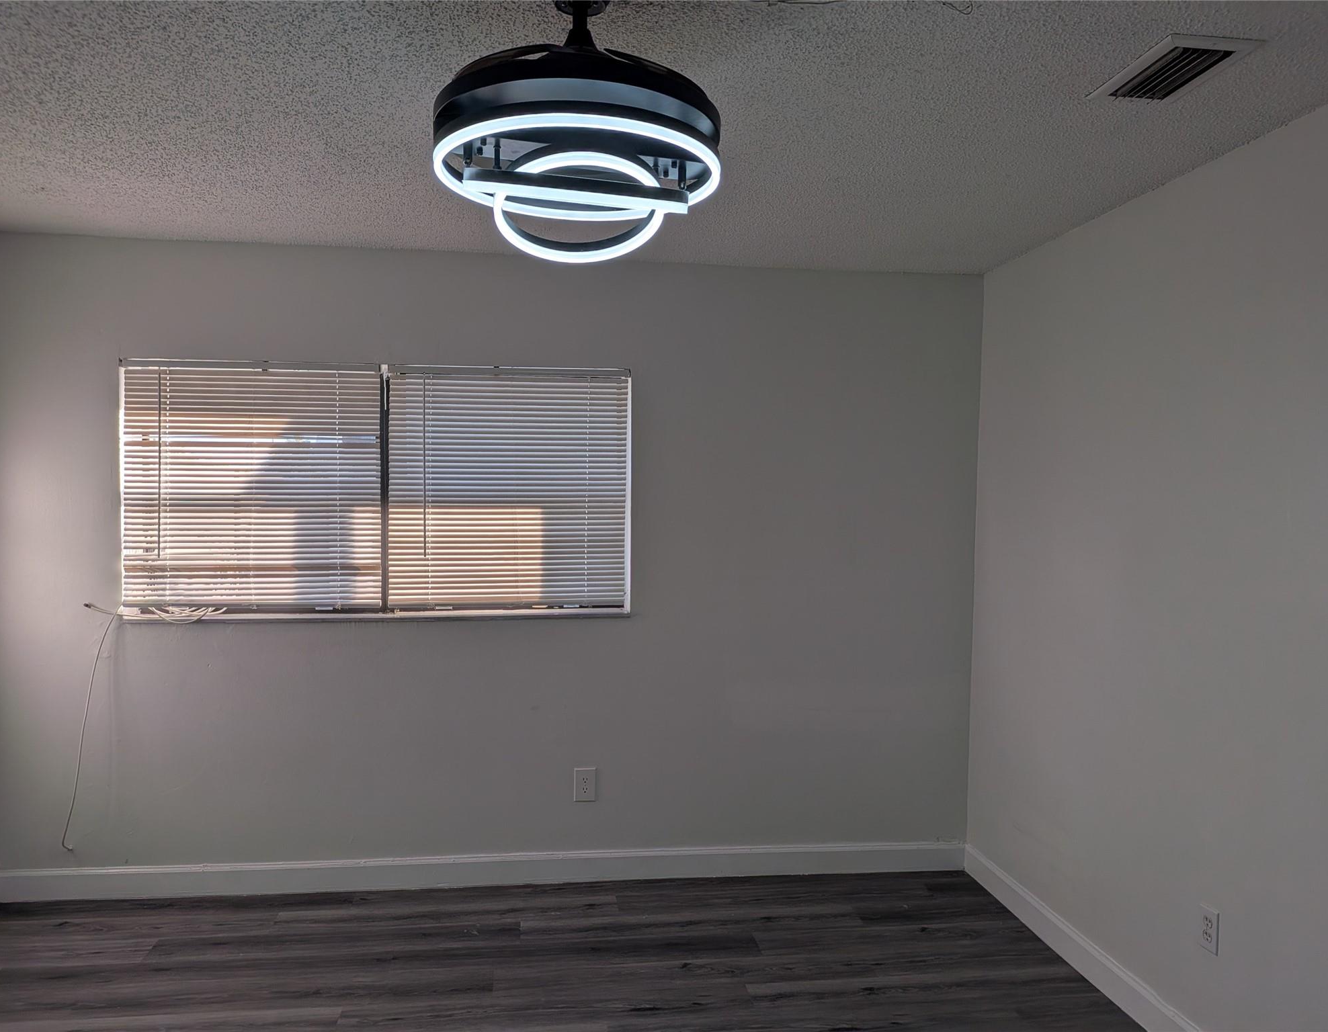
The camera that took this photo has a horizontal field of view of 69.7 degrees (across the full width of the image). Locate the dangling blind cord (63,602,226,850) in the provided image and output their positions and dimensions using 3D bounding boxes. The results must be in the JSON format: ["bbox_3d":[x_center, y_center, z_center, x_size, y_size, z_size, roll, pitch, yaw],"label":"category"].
[{"bbox_3d":[-1.925,0.784,3.538,0.570,0.915,0.080,1,1,-7],"label":"dangling blind cord"}]

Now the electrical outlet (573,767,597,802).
[{"bbox_3d":[-0.307,1.057,3.742,0.086,0.132,0.010,1,1,-7],"label":"electrical outlet"}]

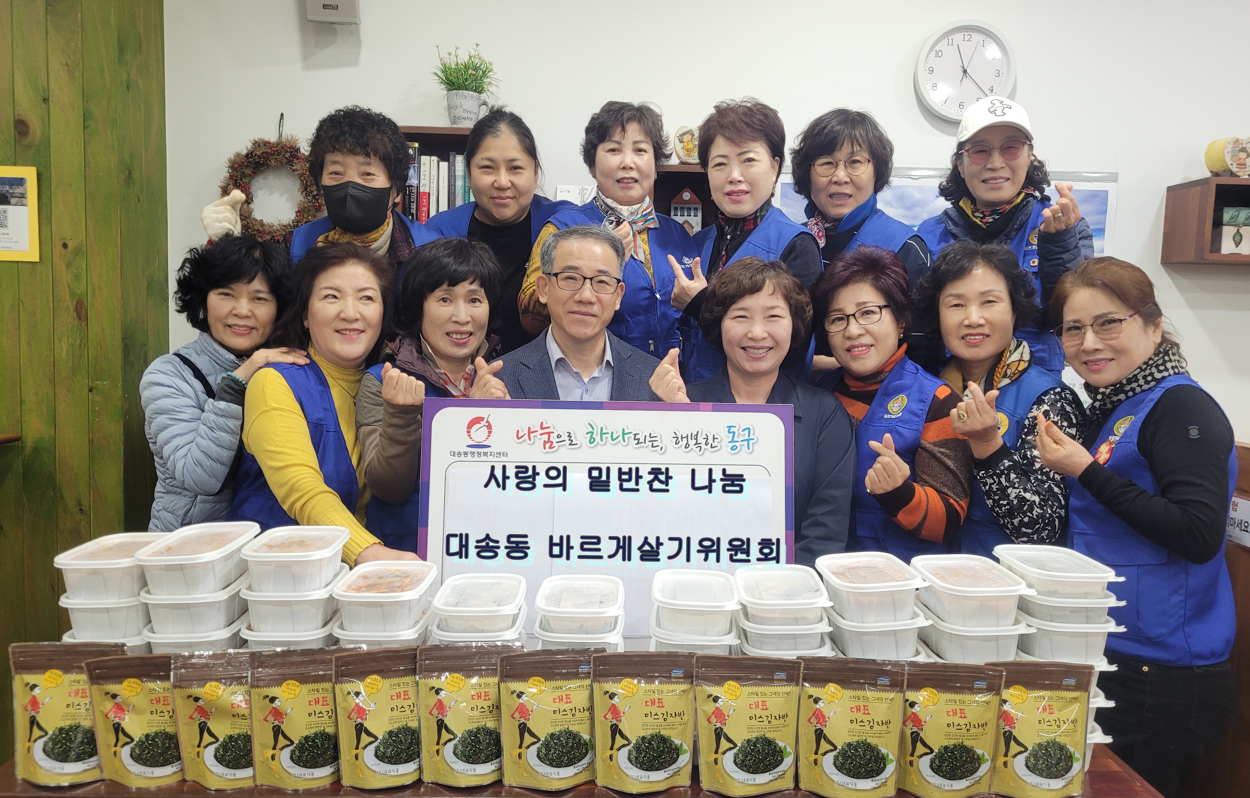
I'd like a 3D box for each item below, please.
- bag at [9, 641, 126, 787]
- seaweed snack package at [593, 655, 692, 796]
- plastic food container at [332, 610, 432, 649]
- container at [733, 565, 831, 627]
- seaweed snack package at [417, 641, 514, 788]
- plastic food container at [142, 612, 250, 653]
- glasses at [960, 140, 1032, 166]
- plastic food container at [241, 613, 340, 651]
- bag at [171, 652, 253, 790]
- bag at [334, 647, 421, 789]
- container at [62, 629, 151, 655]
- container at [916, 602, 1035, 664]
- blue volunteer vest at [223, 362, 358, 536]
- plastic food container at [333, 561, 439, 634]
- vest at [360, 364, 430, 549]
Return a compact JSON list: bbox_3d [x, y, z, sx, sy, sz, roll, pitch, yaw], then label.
[{"bbox_3d":[-0.742,0.419,1.259,0.142,0.177,0.050,1,0,-6],"label":"bag"},{"bbox_3d":[0.028,0.435,1.273,0.138,0.186,0.045,1,4,-4],"label":"seaweed snack package"},{"bbox_3d":[-0.375,0.365,1.487,0.134,0.059,0.202,1,4,-1],"label":"plastic food container"},{"bbox_3d":[0.221,0.280,1.349,0.124,0.042,0.183,1,4,4],"label":"container"},{"bbox_3d":[-0.213,0.429,1.284,0.138,0.186,0.045,1,4,-4],"label":"seaweed snack package"},{"bbox_3d":[-0.621,0.353,1.387,0.130,0.058,0.182,2,5,2],"label":"plastic food container"},{"bbox_3d":[0.822,-0.543,2.092,0.138,0.045,0.140,-9,3,16],"label":"glasses"},{"bbox_3d":[-0.519,0.367,1.496,0.134,0.061,0.202,1,4,-4],"label":"plastic food container"},{"bbox_3d":[-0.528,0.421,1.250,0.143,0.170,0.050,-3,-1,-5],"label":"bag"},{"bbox_3d":[-0.324,0.427,1.264,0.142,0.177,0.050,0,1,-12],"label":"bag"},{"bbox_3d":[-0.755,0.363,1.425,0.130,0.058,0.182,1,5,-3],"label":"container"},{"bbox_3d":[0.517,0.346,1.425,0.131,0.058,0.183,1,5,-1],"label":"container"},{"bbox_3d":[-0.588,0.226,1.813,0.400,0.600,0.260,-1,5,-24],"label":"blue volunteer vest"},{"bbox_3d":[-0.374,0.309,1.482,0.134,0.059,0.202,1,4,-1],"label":"plastic food container"},{"bbox_3d":[-0.342,0.219,1.873,0.400,0.600,0.250,0,4,-11],"label":"vest"}]

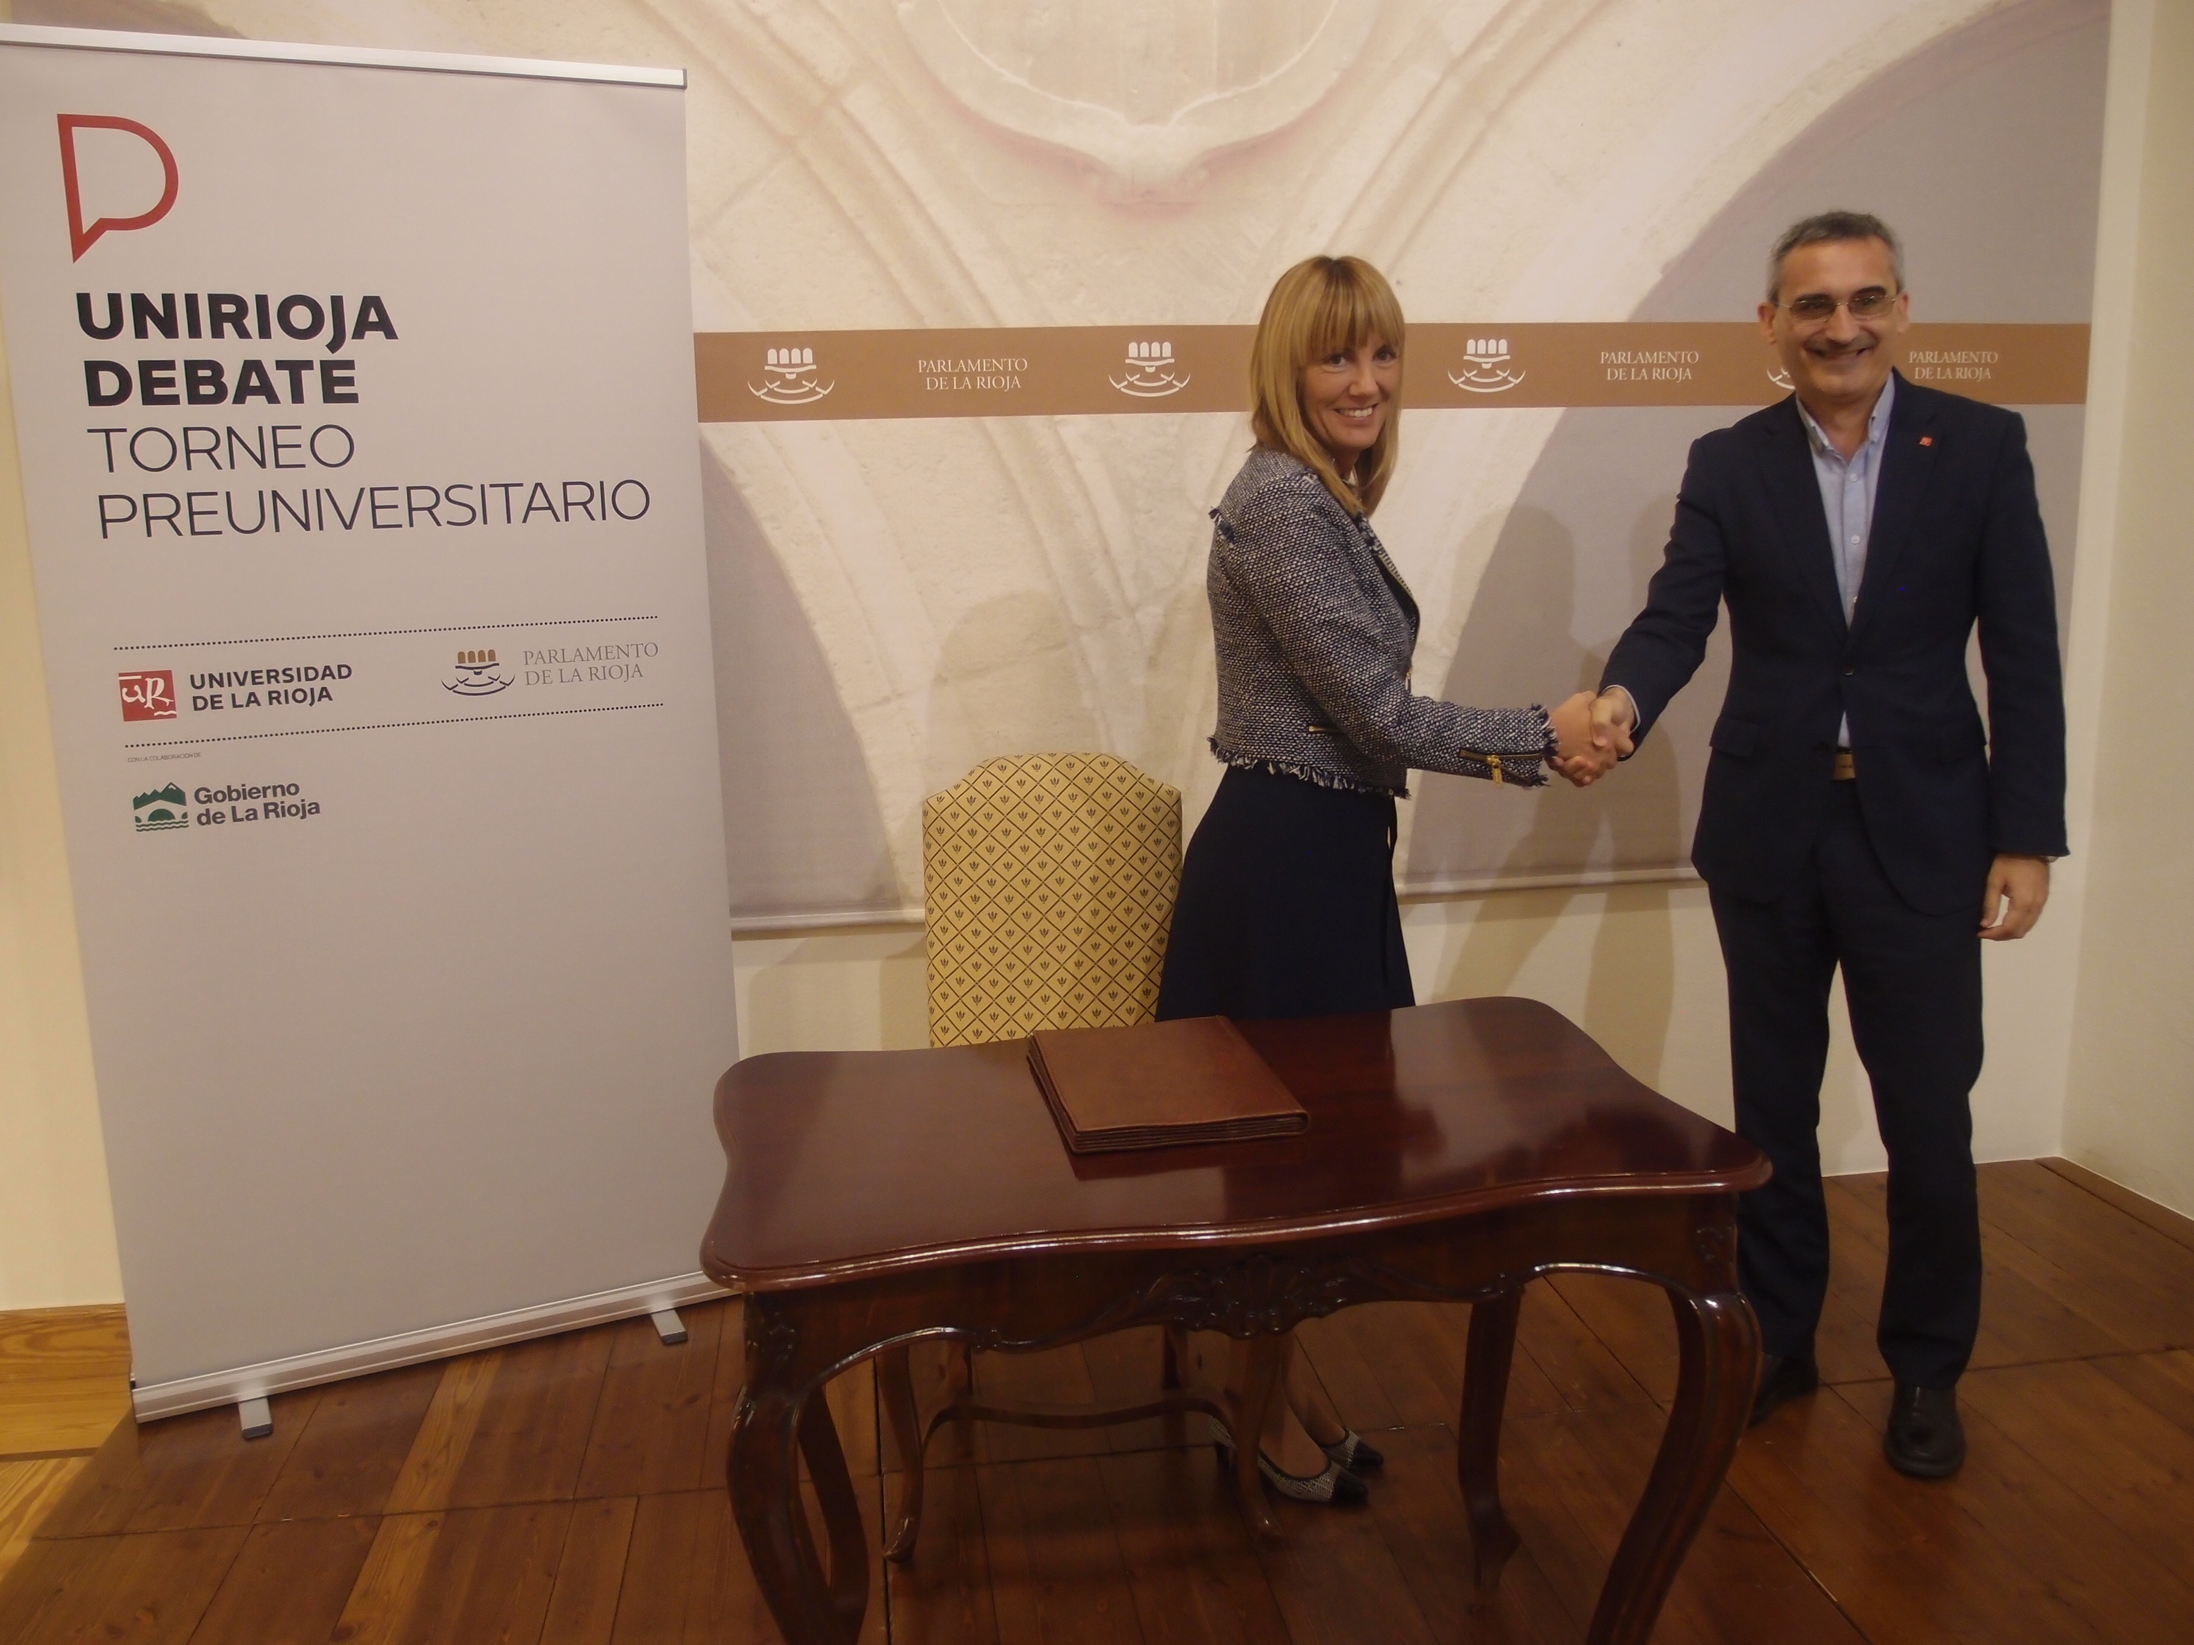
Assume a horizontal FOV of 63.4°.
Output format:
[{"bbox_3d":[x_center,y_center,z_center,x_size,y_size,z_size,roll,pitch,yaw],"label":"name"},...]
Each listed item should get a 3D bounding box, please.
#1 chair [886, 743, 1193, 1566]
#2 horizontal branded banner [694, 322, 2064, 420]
[{"bbox_3d":[-0.038,0.451,2.590,0.560,1.035,0.575,-2,11,-3],"label":"chair"},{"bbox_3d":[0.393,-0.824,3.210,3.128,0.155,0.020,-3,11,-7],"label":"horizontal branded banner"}]

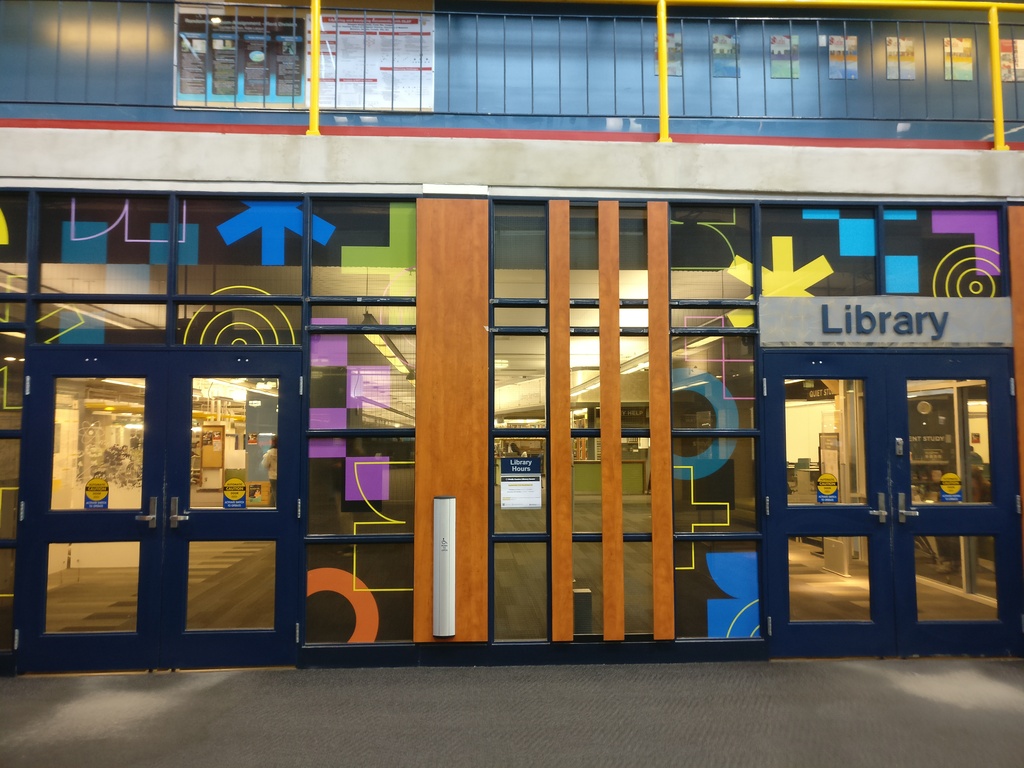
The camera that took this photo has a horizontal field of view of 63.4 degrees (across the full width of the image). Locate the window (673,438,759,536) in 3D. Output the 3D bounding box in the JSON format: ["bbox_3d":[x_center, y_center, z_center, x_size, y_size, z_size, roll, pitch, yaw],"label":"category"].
[{"bbox_3d":[1.438,0.717,5.848,0.596,0.684,0.050,0,-4,-3],"label":"window"}]

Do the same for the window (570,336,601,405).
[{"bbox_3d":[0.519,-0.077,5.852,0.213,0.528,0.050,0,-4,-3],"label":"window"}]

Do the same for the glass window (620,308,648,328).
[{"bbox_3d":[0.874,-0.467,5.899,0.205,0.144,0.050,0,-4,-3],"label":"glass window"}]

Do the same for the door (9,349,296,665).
[{"bbox_3d":[-2.364,0.842,5.600,1.831,2.143,0.060,0,-4,-3],"label":"door"}]

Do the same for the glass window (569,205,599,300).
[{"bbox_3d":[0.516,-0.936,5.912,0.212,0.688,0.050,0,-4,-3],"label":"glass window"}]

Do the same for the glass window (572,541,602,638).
[{"bbox_3d":[0.527,1.419,5.739,0.209,0.648,0.050,0,-4,-3],"label":"glass window"}]

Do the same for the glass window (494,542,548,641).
[{"bbox_3d":[0.064,1.431,5.717,0.370,0.666,0.050,0,-4,-3],"label":"glass window"}]

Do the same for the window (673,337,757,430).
[{"bbox_3d":[1.438,-0.009,5.887,0.609,0.677,0.050,0,-4,-3],"label":"window"}]

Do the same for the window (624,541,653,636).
[{"bbox_3d":[0.880,1.421,5.759,0.204,0.643,0.050,0,-4,-3],"label":"window"}]

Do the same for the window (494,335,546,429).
[{"bbox_3d":[0.060,-0.017,5.818,0.373,0.666,0.050,0,-4,-3],"label":"window"}]

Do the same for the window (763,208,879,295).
[{"bbox_3d":[2.228,-0.962,6.008,0.854,0.678,0.050,0,-4,-3],"label":"window"}]

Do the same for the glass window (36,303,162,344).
[{"bbox_3d":[-2.807,-0.411,5.675,0.861,0.283,0.050,0,-4,-3],"label":"glass window"}]

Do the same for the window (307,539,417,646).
[{"bbox_3d":[-1.033,1.424,5.655,0.738,0.682,0.050,0,-4,-3],"label":"window"}]

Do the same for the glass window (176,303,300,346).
[{"bbox_3d":[-1.887,-0.409,5.732,0.850,0.300,0.050,0,-4,-3],"label":"glass window"}]

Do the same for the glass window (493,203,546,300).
[{"bbox_3d":[0.061,-0.945,5.887,0.377,0.696,0.050,0,-4,-3],"label":"glass window"}]

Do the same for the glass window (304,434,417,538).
[{"bbox_3d":[-1.031,0.701,5.694,0.726,0.673,0.050,0,-4,-3],"label":"glass window"}]

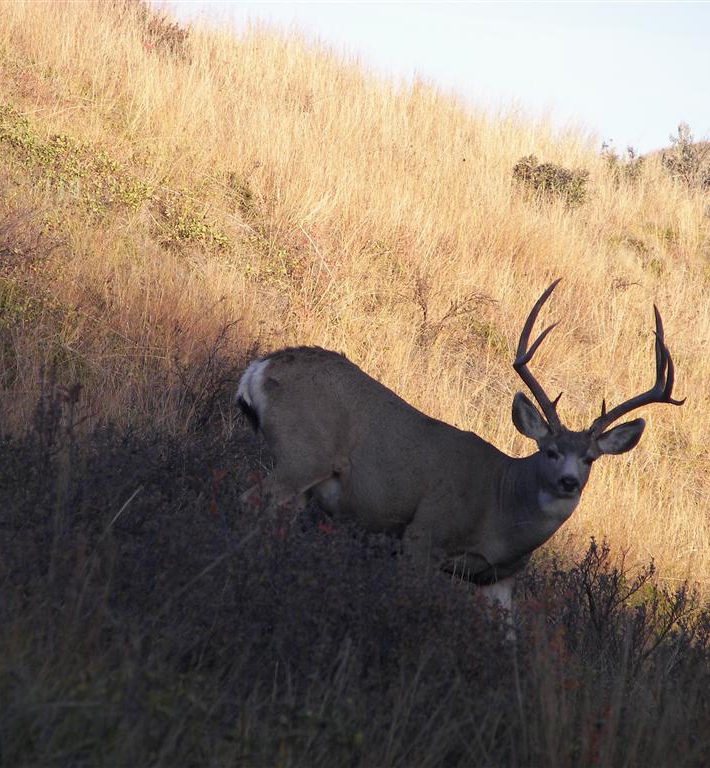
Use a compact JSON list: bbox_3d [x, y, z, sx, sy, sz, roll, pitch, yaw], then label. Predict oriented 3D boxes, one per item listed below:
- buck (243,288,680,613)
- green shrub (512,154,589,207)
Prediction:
[{"bbox_3d":[0.374,0.347,34.500,1.700,1.570,0.620,9,-2,14],"label":"buck"},{"bbox_3d":[1.010,-1.031,46.000,0.410,0.320,0.380,0,-4,0],"label":"green shrub"}]

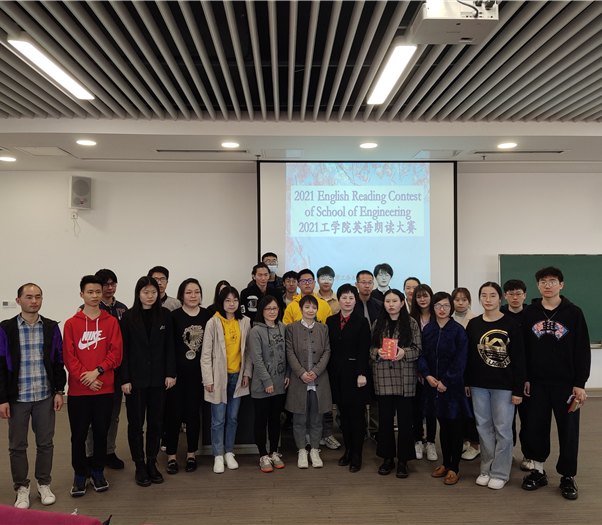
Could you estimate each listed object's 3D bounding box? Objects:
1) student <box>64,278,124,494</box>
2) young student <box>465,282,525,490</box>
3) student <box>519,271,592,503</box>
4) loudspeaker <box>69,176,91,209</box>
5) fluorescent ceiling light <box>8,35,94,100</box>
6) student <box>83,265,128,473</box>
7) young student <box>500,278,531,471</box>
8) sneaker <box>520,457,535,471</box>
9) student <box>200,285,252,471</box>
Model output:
[{"bbox_3d":[-1.687,0.966,4.110,0.480,1.728,0.320,0,0,-21],"label":"student"},{"bbox_3d":[1.628,1.013,4.254,0.500,1.689,0.300,0,-1,14],"label":"young student"},{"bbox_3d":[2.021,0.924,4.030,0.540,1.776,0.360,-1,-1,30],"label":"student"},{"bbox_3d":[-2.864,-0.907,6.580,0.250,0.415,0.240,0,-1,-40],"label":"loudspeaker"},{"bbox_3d":[-1.771,-1.403,3.675,0.150,0.070,1.150,0,0,-2],"label":"fluorescent ceiling light"},{"bbox_3d":[-1.827,0.971,4.723,0.480,1.821,0.300,0,-1,-25],"label":"student"},{"bbox_3d":[1.949,0.983,4.550,0.490,1.668,0.310,-1,0,21],"label":"young student"},{"bbox_3d":[2.055,1.771,4.550,0.105,0.115,0.285,-1,-1,33],"label":"sneaker"},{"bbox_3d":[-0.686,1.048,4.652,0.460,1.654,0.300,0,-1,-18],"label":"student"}]

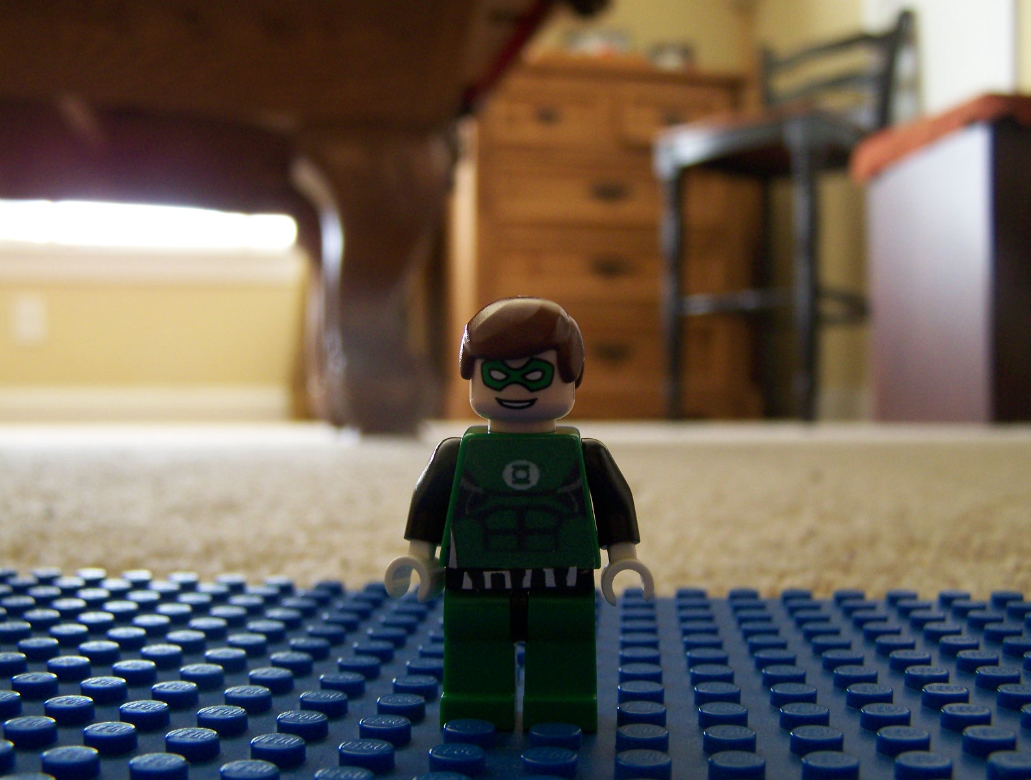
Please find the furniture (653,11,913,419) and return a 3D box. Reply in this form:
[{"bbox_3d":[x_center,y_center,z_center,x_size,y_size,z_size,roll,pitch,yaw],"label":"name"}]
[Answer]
[{"bbox_3d":[0.615,-0.412,2.635,0.400,0.980,0.460,-1,-1,42],"label":"furniture"}]

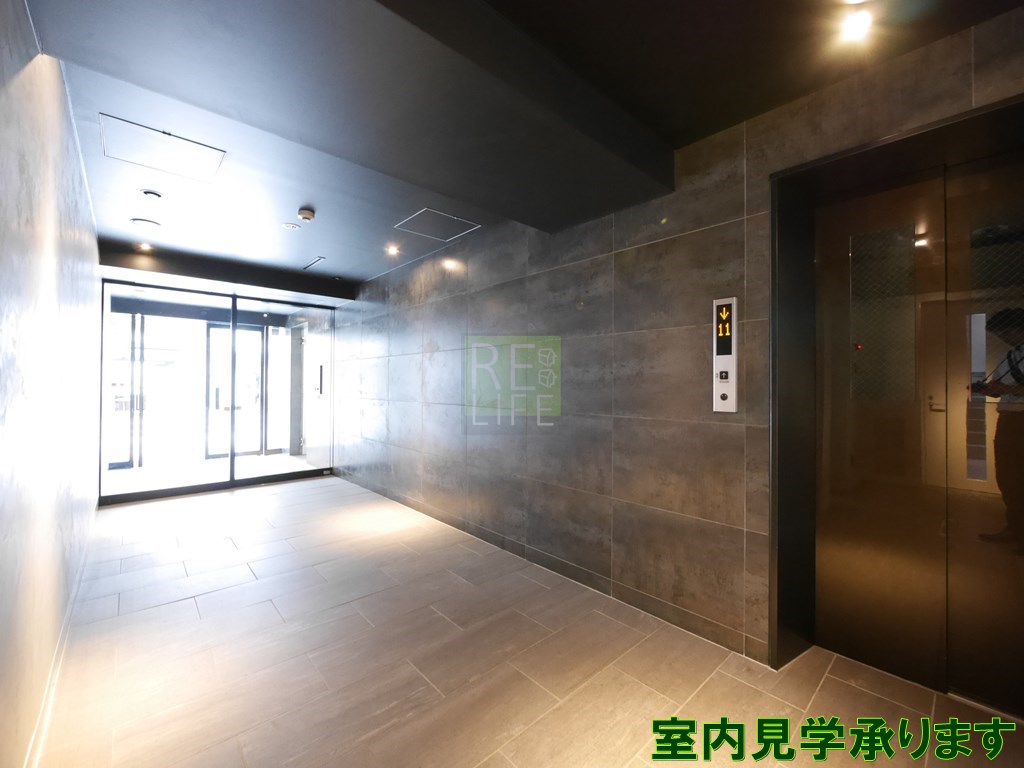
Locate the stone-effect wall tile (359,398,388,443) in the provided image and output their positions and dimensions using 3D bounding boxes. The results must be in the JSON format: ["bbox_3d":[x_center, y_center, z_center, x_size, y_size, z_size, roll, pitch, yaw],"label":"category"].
[{"bbox_3d":[-1.496,0.396,4.526,0.013,0.450,0.671,0,0,-43],"label":"stone-effect wall tile"}]

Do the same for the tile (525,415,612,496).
[{"bbox_3d":[0.331,0.403,2.547,0.012,0.450,0.670,0,0,-43],"label":"tile"}]

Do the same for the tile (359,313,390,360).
[{"bbox_3d":[-1.491,-0.510,4.527,0.013,0.450,0.671,0,0,-43],"label":"tile"}]

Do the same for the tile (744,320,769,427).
[{"bbox_3d":[1.053,-0.047,1.773,0.013,0.450,0.094,0,0,-43],"label":"tile"}]

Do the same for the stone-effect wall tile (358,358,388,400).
[{"bbox_3d":[-1.494,-0.057,4.527,0.013,0.450,0.671,0,0,-43],"label":"stone-effect wall tile"}]

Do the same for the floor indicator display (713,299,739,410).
[{"bbox_3d":[0.954,-0.128,1.853,0.024,0.504,0.092,0,0,-43],"label":"floor indicator display"}]

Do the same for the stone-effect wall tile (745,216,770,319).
[{"bbox_3d":[1.056,-0.500,1.774,0.013,0.450,0.094,0,0,-43],"label":"stone-effect wall tile"}]

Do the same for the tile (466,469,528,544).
[{"bbox_3d":[-0.127,0.854,3.042,0.013,0.450,0.671,0,0,-43],"label":"tile"}]

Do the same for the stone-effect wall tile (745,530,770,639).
[{"bbox_3d":[1.048,0.859,1.771,0.013,0.450,0.094,0,0,-43],"label":"stone-effect wall tile"}]

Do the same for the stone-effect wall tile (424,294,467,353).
[{"bbox_3d":[-0.581,-0.508,3.534,0.012,0.450,0.670,0,0,-43],"label":"stone-effect wall tile"}]

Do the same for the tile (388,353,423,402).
[{"bbox_3d":[-1.036,-0.055,4.032,0.013,0.450,0.671,0,0,-43],"label":"tile"}]

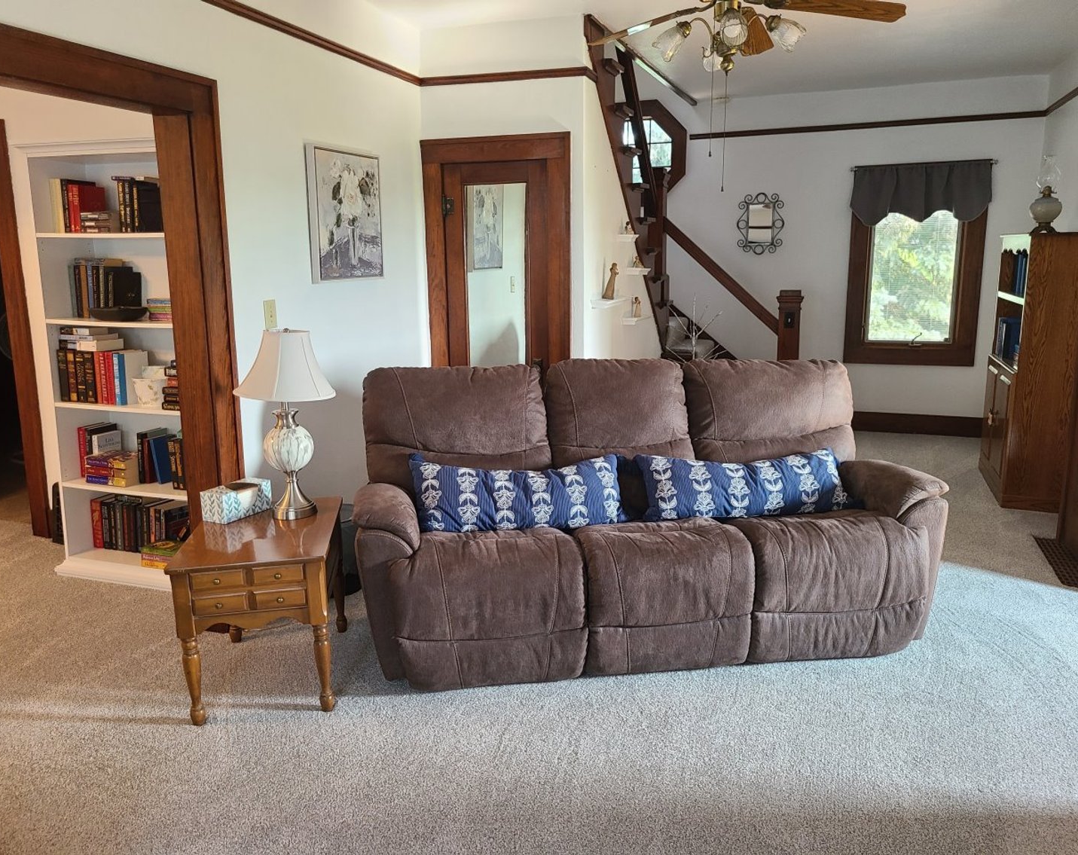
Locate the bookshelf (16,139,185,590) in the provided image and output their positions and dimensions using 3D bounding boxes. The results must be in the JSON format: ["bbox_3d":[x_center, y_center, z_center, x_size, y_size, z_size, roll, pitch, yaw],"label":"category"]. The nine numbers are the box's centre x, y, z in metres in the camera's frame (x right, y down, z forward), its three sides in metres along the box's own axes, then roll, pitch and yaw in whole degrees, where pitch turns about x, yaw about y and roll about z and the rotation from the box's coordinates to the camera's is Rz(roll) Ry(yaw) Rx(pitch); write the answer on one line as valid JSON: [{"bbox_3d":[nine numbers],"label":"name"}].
[{"bbox_3d":[-1.850,-0.269,3.974,0.914,1.999,0.342,4,12,19],"label":"bookshelf"}]

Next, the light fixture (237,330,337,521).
[{"bbox_3d":[-0.936,-0.014,3.220,0.372,0.693,0.372,-2,12,-8],"label":"light fixture"}]

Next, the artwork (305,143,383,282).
[{"bbox_3d":[-0.956,-1.057,4.291,0.048,0.628,0.603,4,12,19],"label":"artwork"}]

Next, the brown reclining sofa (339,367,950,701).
[{"bbox_3d":[0.420,0.297,3.490,2.251,1.035,1.005,-2,12,-8],"label":"brown reclining sofa"}]

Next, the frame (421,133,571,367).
[{"bbox_3d":[-0.252,-0.613,5.150,0.929,2.170,0.101,4,12,19],"label":"frame"}]

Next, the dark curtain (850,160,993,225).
[{"bbox_3d":[2.997,-1.836,6.741,1.025,0.477,0.090,4,12,19],"label":"dark curtain"}]

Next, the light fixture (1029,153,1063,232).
[{"bbox_3d":[3.044,-1.389,5.117,0.176,0.462,0.176,4,12,19],"label":"light fixture"}]

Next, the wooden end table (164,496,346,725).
[{"bbox_3d":[-0.982,0.633,3.138,0.492,0.542,0.718,-2,12,-9],"label":"wooden end table"}]

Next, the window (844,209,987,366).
[{"bbox_3d":[3.023,-1.250,6.897,0.980,1.487,0.101,4,12,19],"label":"window"}]

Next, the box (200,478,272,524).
[{"bbox_3d":[-1.148,0.279,3.261,0.106,0.106,0.229,6,13,30],"label":"box"}]

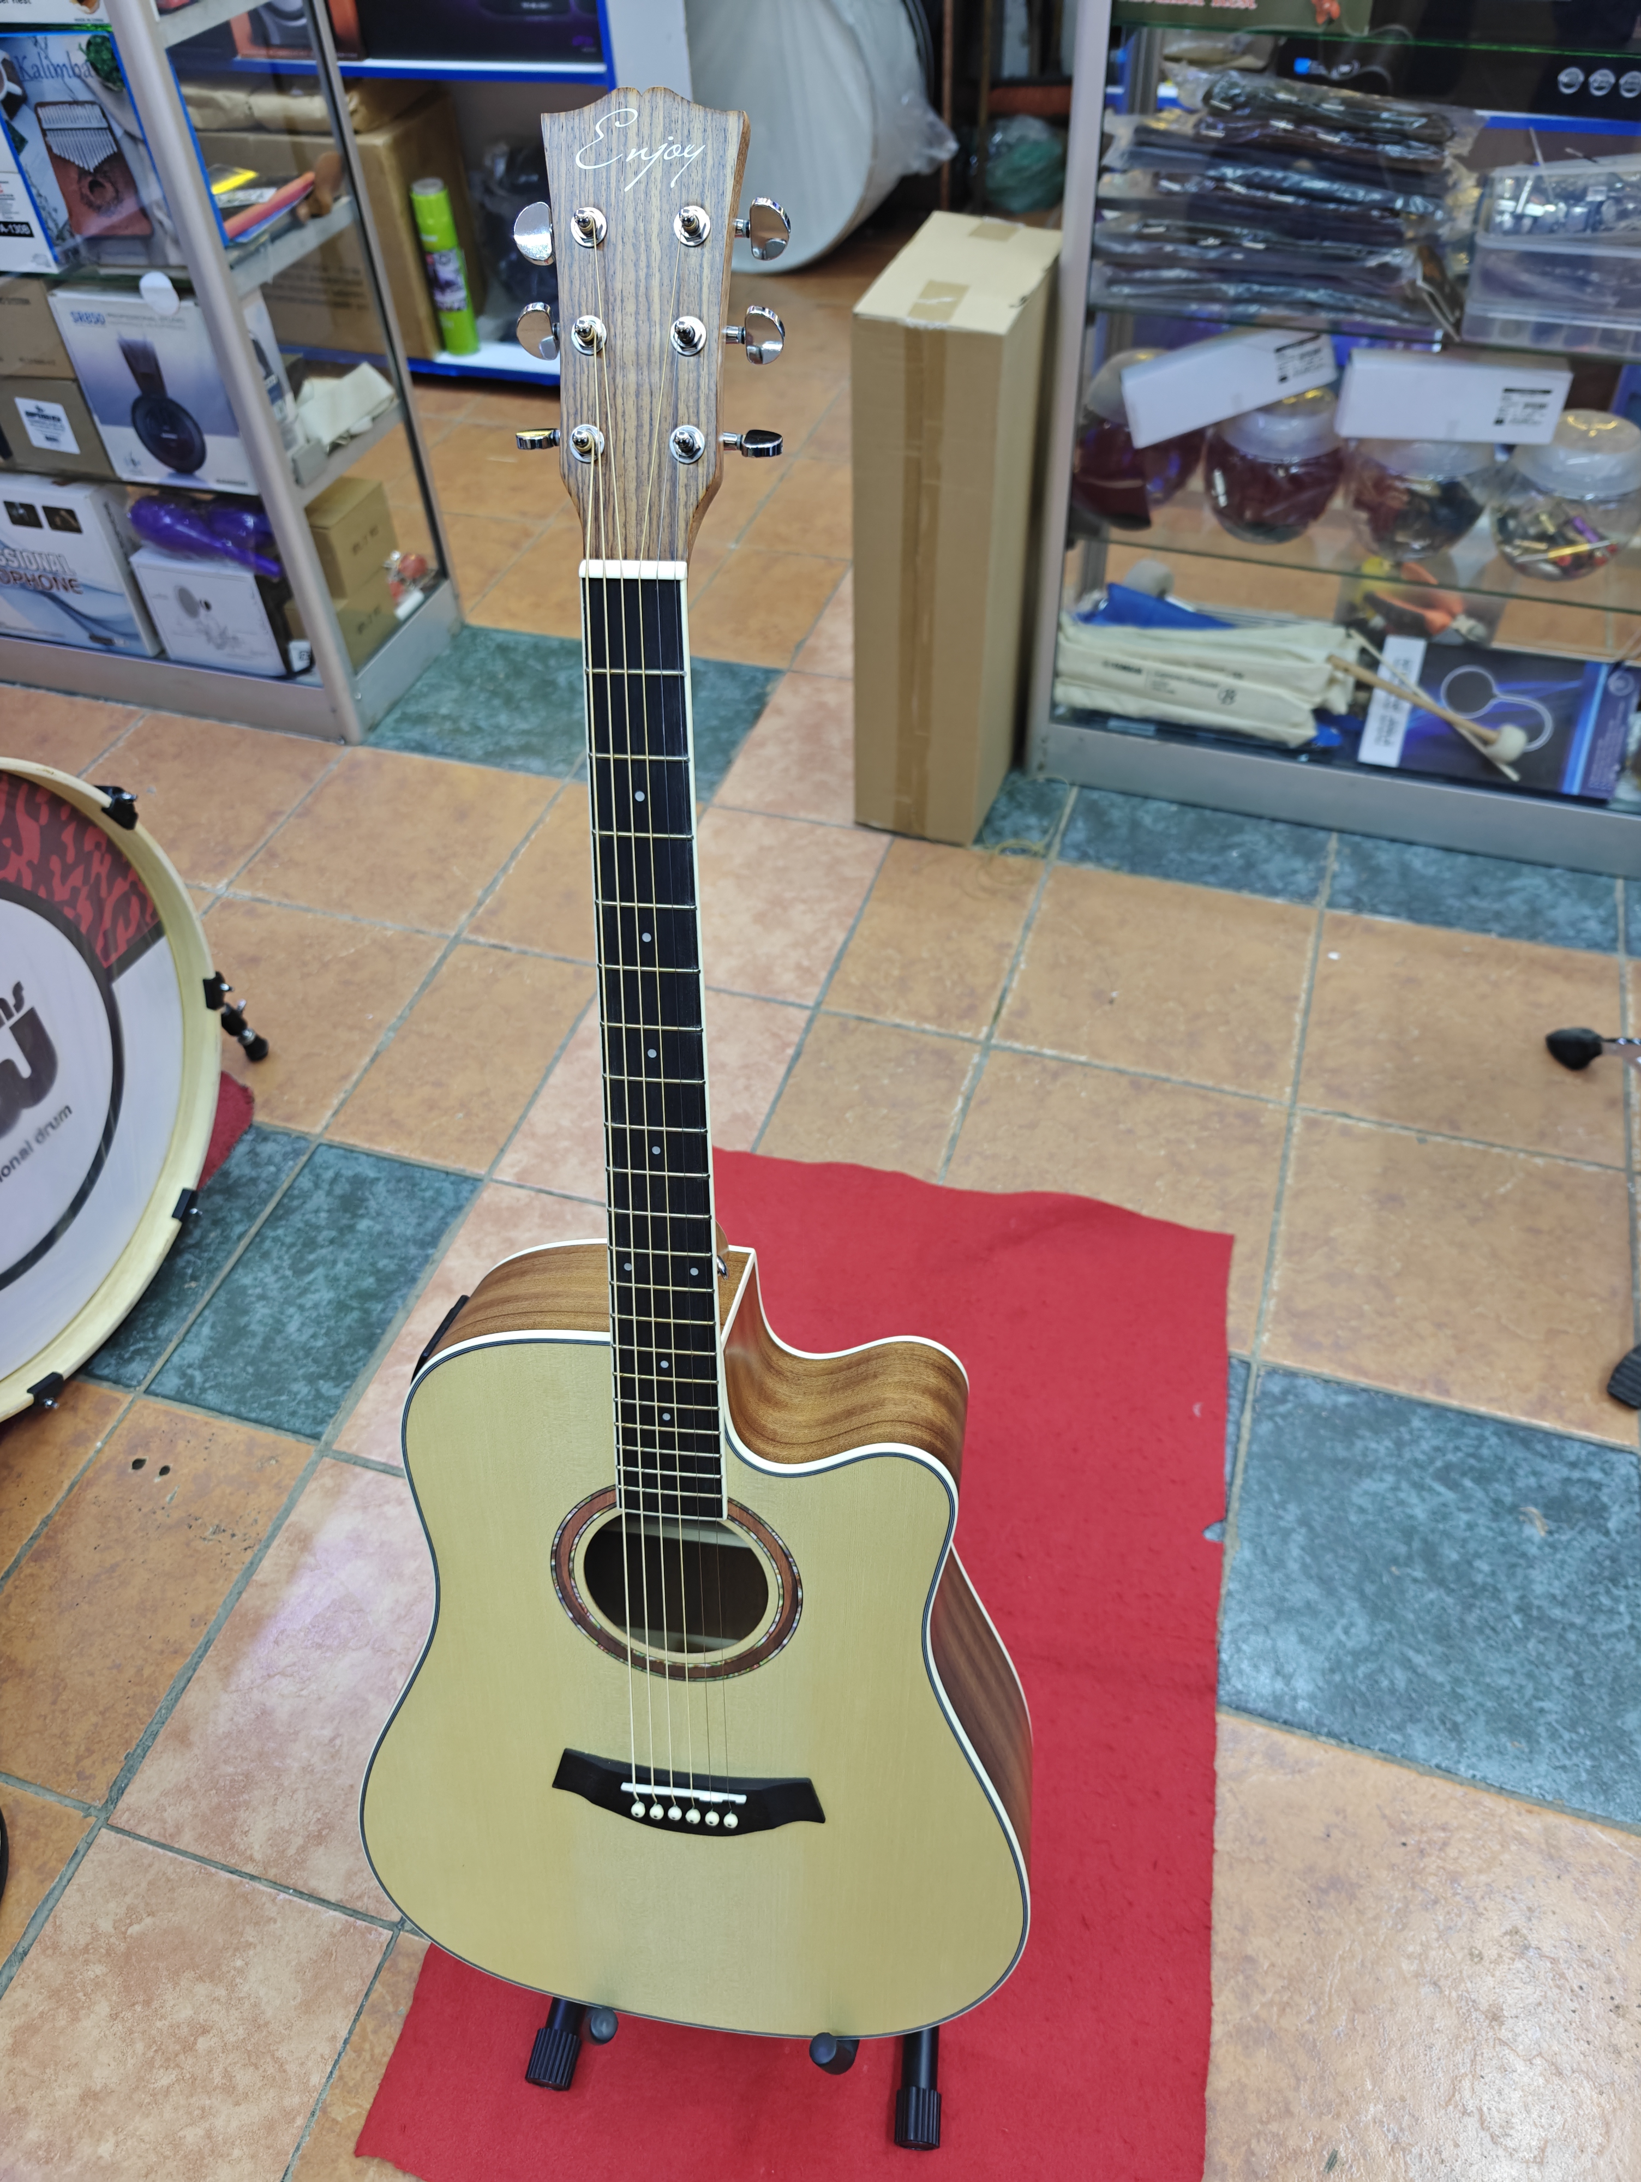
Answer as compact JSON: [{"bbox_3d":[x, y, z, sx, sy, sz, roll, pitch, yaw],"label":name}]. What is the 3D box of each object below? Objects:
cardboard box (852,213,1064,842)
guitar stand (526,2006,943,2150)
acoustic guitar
[{"bbox_3d":[0.161,-0.650,1.823,0.156,0.635,0.300,14,50,14],"label":"cardboard box"},{"bbox_3d":[-0.050,0.482,1.017,0.290,0.330,0.310,4,48,7],"label":"guitar stand"},{"bbox_3d":[-0.069,0.087,0.791,0.402,1.034,0.128,3,23,7],"label":"acoustic guitar"}]

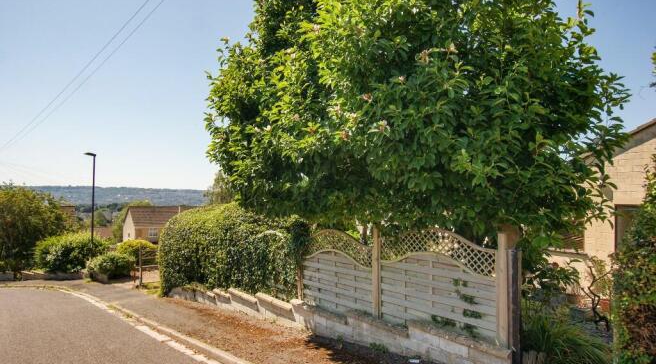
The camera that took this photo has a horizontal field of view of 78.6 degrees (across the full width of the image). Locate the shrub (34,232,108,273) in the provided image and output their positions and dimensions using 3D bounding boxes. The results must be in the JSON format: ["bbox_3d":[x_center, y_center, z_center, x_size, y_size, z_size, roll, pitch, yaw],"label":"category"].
[{"bbox_3d":[-11.122,3.106,17.400,2.800,1.650,2.000,0,-1,-6],"label":"shrub"}]

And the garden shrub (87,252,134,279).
[{"bbox_3d":[-8.452,3.272,15.600,1.650,0.980,1.350,-1,-2,37],"label":"garden shrub"}]

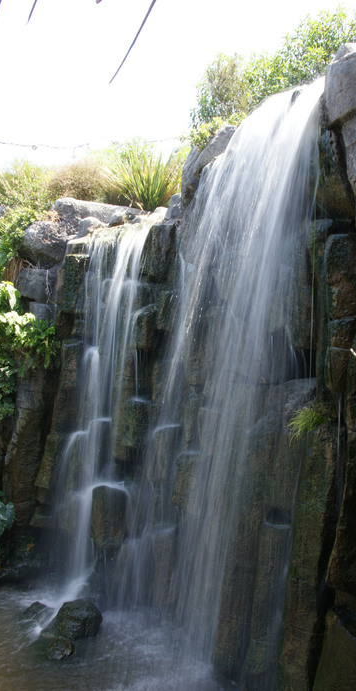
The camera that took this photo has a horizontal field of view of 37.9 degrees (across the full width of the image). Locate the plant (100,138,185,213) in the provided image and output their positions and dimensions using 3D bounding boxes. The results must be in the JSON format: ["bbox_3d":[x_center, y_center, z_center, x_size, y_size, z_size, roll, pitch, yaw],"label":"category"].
[{"bbox_3d":[-0.450,-2.120,6.500,1.020,0.900,0.920,0,2,0],"label":"plant"}]

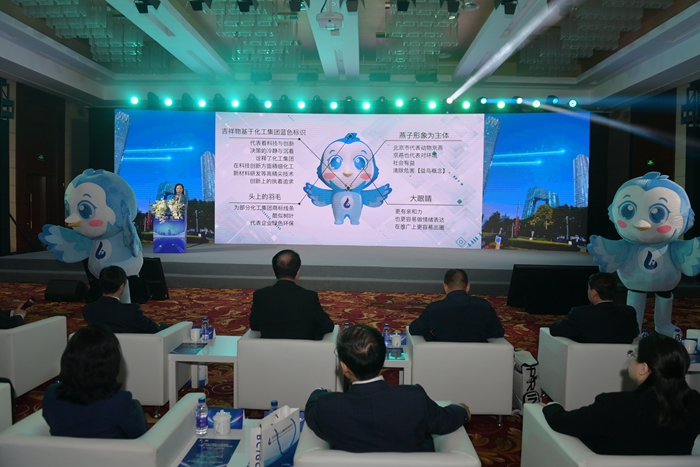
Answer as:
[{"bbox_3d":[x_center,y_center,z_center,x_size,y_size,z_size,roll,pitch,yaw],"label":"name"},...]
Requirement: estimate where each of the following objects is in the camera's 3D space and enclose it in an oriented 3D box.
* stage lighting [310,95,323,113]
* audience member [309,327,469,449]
[{"bbox_3d":[-1.006,-3.942,14.234,0.360,0.550,0.360,1,3,2],"label":"stage lighting"},{"bbox_3d":[0.153,0.916,2.200,0.740,1.160,0.820,1,3,-2],"label":"audience member"}]

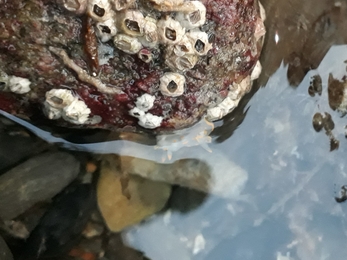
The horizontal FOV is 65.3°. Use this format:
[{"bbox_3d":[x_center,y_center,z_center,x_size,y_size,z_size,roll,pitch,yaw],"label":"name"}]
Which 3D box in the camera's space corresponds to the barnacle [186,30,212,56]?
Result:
[{"bbox_3d":[0.012,-0.041,0.127,0.012,0.012,0.007,0,12,-6],"label":"barnacle"}]

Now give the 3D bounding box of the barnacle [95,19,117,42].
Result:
[{"bbox_3d":[-0.031,-0.046,0.125,0.010,0.010,0.007,0,17,9],"label":"barnacle"}]

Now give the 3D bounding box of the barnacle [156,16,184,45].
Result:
[{"bbox_3d":[-0.001,-0.046,0.125,0.012,0.012,0.007,0,12,3],"label":"barnacle"}]

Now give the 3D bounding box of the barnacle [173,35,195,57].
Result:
[{"bbox_3d":[0.005,-0.040,0.127,0.010,0.010,0.006,0,17,3],"label":"barnacle"}]

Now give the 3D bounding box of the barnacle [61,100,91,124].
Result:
[{"bbox_3d":[-0.049,-0.009,0.136,0.013,0.013,0.008,0,30,10],"label":"barnacle"}]

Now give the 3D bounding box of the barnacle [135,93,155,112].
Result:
[{"bbox_3d":[-0.014,-0.014,0.134,0.010,0.010,0.005,0,24,0],"label":"barnacle"}]

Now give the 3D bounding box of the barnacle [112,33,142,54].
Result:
[{"bbox_3d":[-0.021,-0.040,0.126,0.011,0.011,0.007,0,24,13],"label":"barnacle"}]

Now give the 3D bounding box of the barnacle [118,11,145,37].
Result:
[{"bbox_3d":[-0.019,-0.049,0.124,0.012,0.012,0.008,0,14,3],"label":"barnacle"}]

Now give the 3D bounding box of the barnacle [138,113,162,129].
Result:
[{"bbox_3d":[-0.012,-0.005,0.137,0.011,0.011,0.006,0,37,0],"label":"barnacle"}]

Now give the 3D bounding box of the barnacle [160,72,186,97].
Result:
[{"bbox_3d":[0.000,-0.022,0.131,0.012,0.012,0.006,0,9,-3],"label":"barnacle"}]

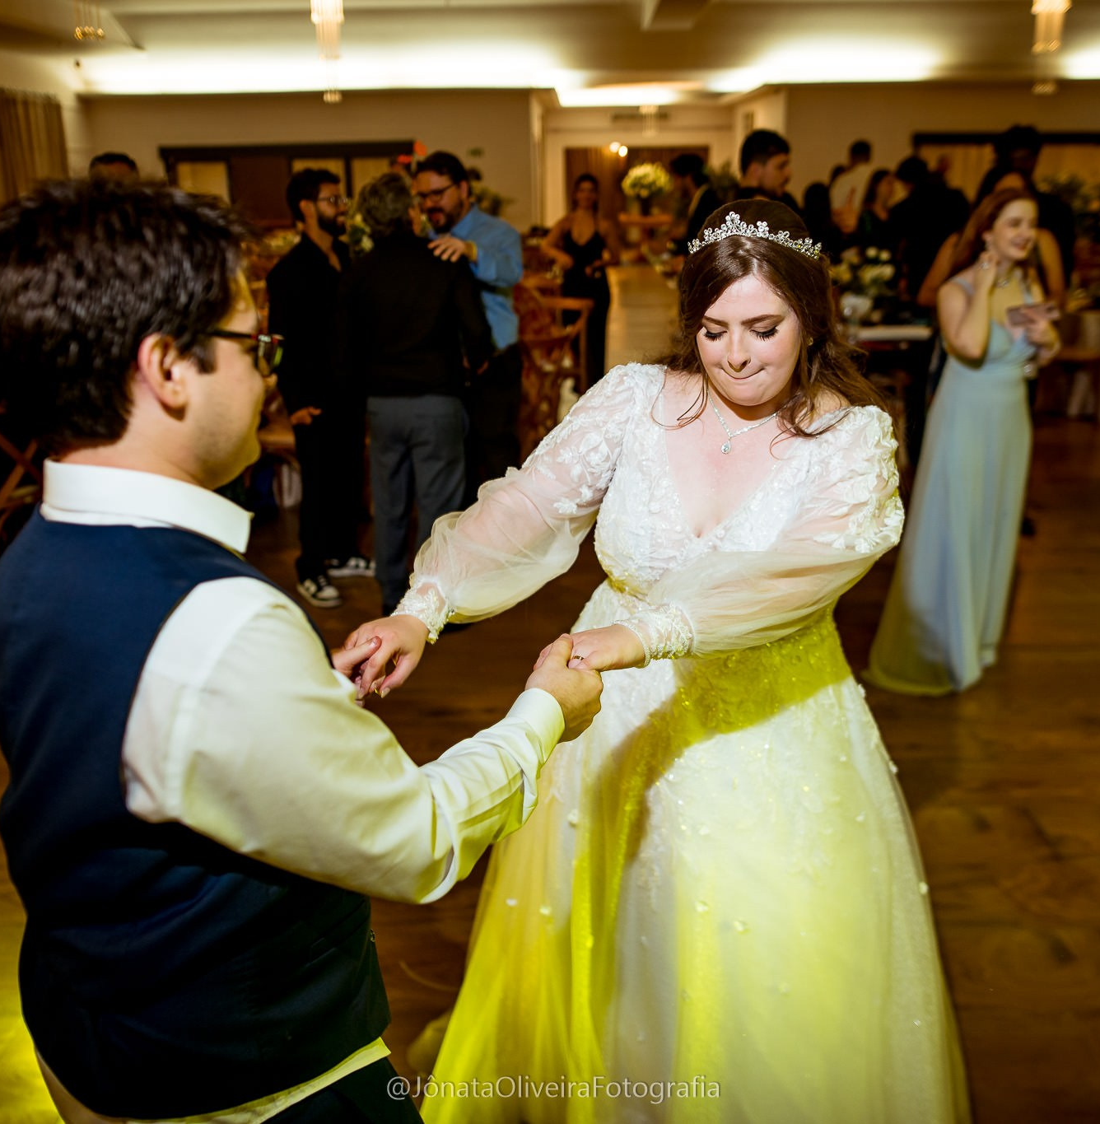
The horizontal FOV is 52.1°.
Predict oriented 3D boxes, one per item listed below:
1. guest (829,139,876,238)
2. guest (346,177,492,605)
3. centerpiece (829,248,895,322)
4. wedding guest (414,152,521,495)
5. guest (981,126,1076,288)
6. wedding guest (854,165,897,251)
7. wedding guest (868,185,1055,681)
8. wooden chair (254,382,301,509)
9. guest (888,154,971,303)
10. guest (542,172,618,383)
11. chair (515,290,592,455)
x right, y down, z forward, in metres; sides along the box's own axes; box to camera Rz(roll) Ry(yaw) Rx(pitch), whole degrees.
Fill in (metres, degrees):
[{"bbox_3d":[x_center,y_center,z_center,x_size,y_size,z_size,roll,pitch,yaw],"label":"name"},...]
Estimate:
[{"bbox_3d":[2.484,-2.566,9.605,0.500,1.800,0.350,-5,20,-11],"label":"guest"},{"bbox_3d":[-0.539,-0.674,4.500,0.560,1.710,0.420,2,20,8],"label":"guest"},{"bbox_3d":[1.915,-1.815,7.216,0.460,0.450,0.460,-1,19,0],"label":"centerpiece"},{"bbox_3d":[-0.297,-0.857,4.915,0.520,1.780,0.500,18,27,42],"label":"wedding guest"},{"bbox_3d":[2.303,-1.202,5.734,0.500,1.840,0.320,-5,20,-14],"label":"guest"},{"bbox_3d":[2.141,-1.783,7.650,0.320,1.660,0.470,18,27,42],"label":"wedding guest"},{"bbox_3d":[1.364,-0.464,3.936,0.560,1.640,0.580,-13,23,-31],"label":"wedding guest"},{"bbox_3d":[-1.396,-0.717,5.895,0.460,0.880,0.500,-1,20,-3],"label":"wooden chair"},{"bbox_3d":[2.395,-1.783,7.495,0.520,1.730,0.380,-9,21,-22],"label":"guest"},{"bbox_3d":[0.232,-2.014,8.357,0.540,1.650,0.360,-2,19,-3],"label":"guest"},{"bbox_3d":[0.058,-1.384,7.742,0.460,0.880,0.500,-5,20,-14],"label":"chair"}]

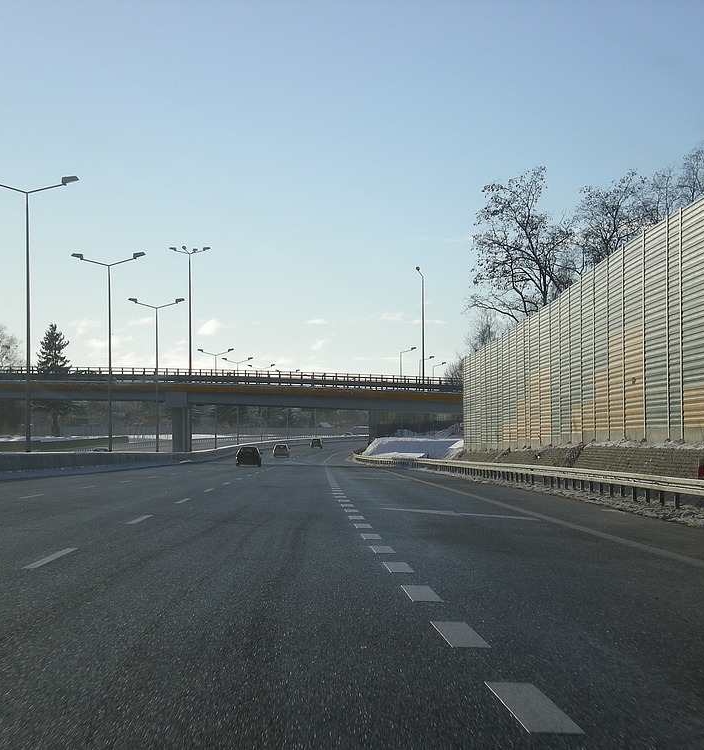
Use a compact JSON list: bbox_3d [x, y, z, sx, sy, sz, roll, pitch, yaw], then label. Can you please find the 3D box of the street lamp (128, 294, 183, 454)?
[{"bbox_3d":[-15.413,0.350,169.078,4.500,12.900,0.400,0,-2,-1],"label":"street lamp"}]

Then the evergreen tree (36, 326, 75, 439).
[{"bbox_3d":[-36.713,0.634,264.757,5.400,14.170,5.200,0,-2,0],"label":"evergreen tree"}]

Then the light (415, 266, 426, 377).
[{"bbox_3d":[6.622,-4.299,206.788,0.400,12.330,2.200,-1,-2,18],"label":"light"}]

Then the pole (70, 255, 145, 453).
[{"bbox_3d":[-14.626,-1.006,128.680,4.500,12.830,0.400,0,-2,-1],"label":"pole"}]

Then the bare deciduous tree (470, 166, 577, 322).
[{"bbox_3d":[10.057,-3.627,123.711,7.000,16.830,6.800,0,-2,0],"label":"bare deciduous tree"}]

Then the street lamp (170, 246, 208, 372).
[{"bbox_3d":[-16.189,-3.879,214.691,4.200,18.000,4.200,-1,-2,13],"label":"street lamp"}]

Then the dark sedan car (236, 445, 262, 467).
[{"bbox_3d":[-7.210,5.756,151.000,1.740,1.460,4.200,0,-2,-1],"label":"dark sedan car"}]

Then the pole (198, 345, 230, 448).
[{"bbox_3d":[-16.541,3.392,260.774,4.400,13.140,0.400,0,-2,0],"label":"pole"}]

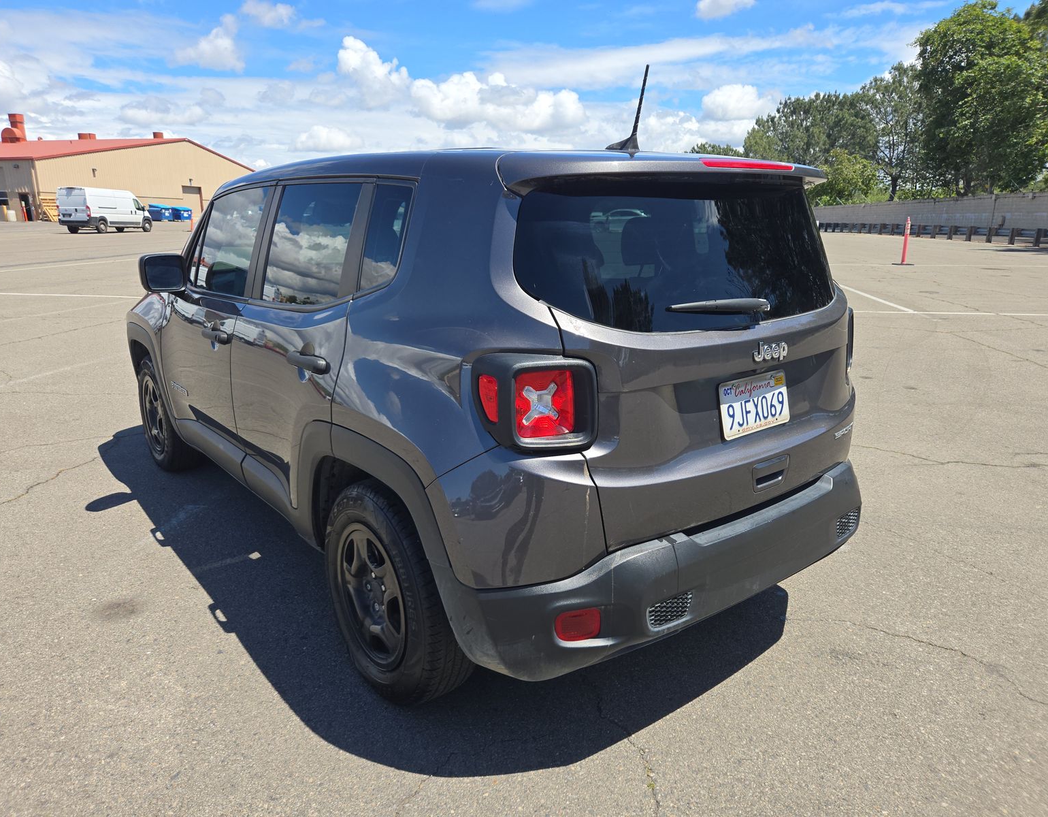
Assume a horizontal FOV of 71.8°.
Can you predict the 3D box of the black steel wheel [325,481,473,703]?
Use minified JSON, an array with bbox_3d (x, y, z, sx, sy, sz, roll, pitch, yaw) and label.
[{"bbox_3d":[-0.385,0.534,2.199,0.225,0.680,0.680,-11,18,-38],"label":"black steel wheel"}]

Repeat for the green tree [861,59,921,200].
[{"bbox_3d":[33.021,-23.574,64.334,5.800,13.200,5.600,8,16,25],"label":"green tree"}]

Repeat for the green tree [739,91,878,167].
[{"bbox_3d":[26.264,-23.541,68.312,12.500,13.200,12.000,0,15,0],"label":"green tree"}]

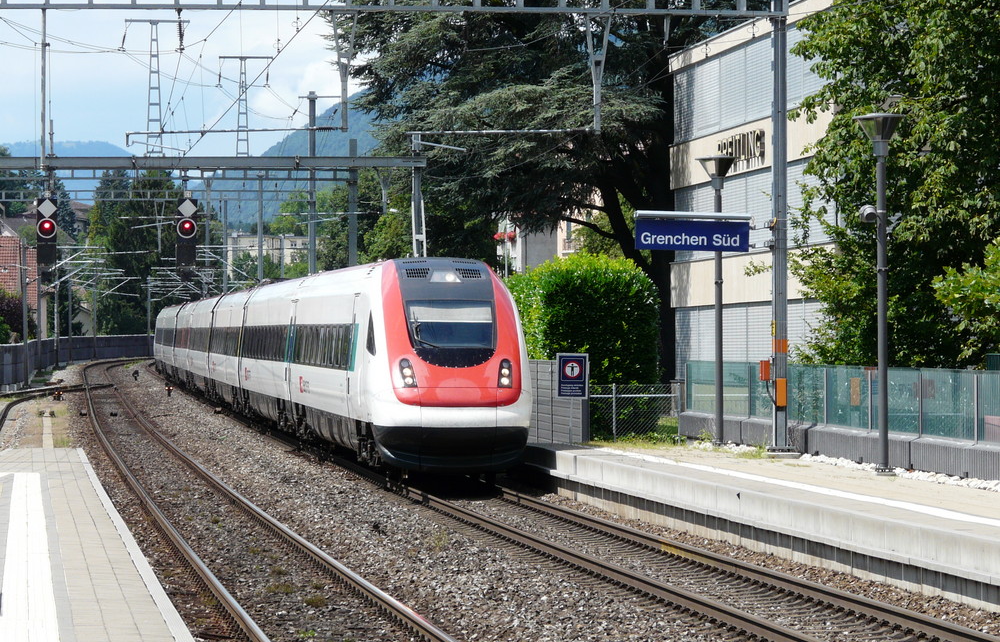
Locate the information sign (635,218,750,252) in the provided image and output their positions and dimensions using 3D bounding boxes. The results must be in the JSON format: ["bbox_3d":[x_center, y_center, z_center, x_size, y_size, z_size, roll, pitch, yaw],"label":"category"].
[{"bbox_3d":[3.166,-1.423,76.500,1.870,0.520,0.120,0,0,-4],"label":"information sign"}]

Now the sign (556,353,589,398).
[{"bbox_3d":[1.266,0.960,81.200,0.560,0.800,0.050,0,0,-2],"label":"sign"}]

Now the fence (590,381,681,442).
[{"bbox_3d":[2.377,1.626,82.200,1.650,1.060,0.060,0,0,-4],"label":"fence"}]

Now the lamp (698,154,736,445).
[{"bbox_3d":[3.779,-0.373,80.700,0.670,5.040,0.670,0,0,-5],"label":"lamp"}]

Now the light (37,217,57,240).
[{"bbox_3d":[-14.263,-2.914,146.500,0.640,0.640,0.300,0,0,-5],"label":"light"}]

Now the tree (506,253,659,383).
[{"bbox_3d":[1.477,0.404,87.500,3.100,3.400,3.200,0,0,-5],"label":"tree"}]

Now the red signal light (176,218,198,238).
[{"bbox_3d":[-9.843,-2.914,146.500,0.640,0.640,0.300,0,0,-4],"label":"red signal light"}]

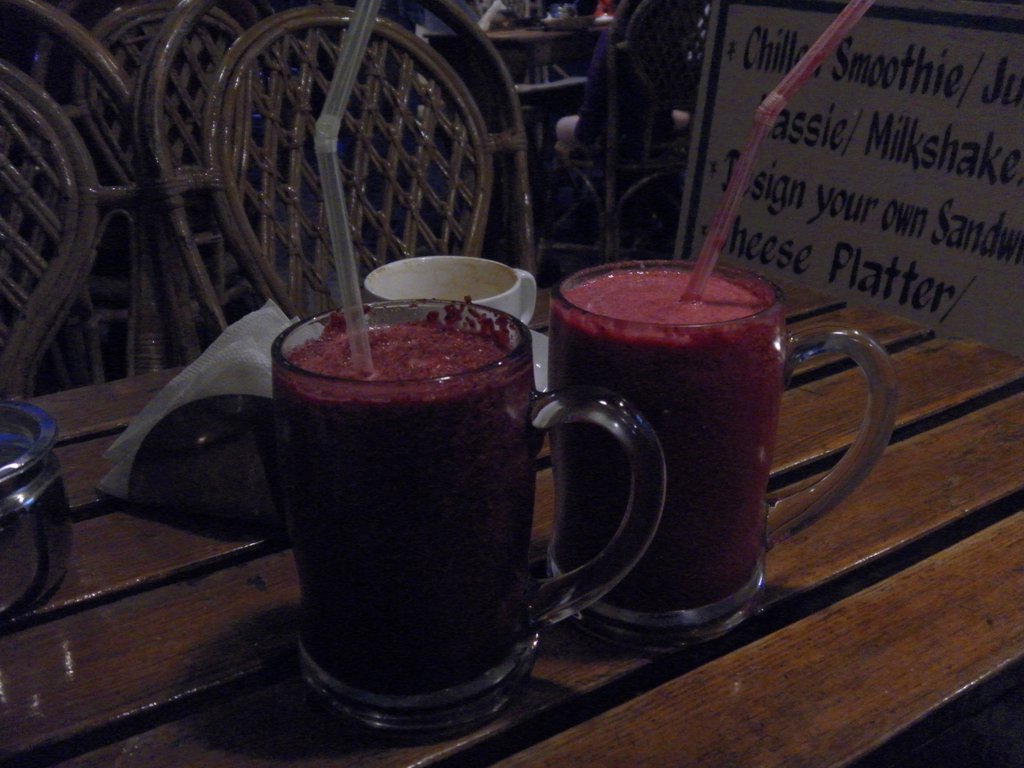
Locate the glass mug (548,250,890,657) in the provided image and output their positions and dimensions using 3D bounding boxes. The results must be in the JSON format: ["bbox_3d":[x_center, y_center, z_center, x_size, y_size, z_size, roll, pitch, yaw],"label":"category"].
[{"bbox_3d":[0.080,0.024,0.394,0.128,0.123,0.083,1,22,6],"label":"glass mug"}]

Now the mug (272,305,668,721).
[{"bbox_3d":[-0.012,0.044,0.349,0.128,0.123,0.083,5,22,15],"label":"mug"}]

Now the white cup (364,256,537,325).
[{"bbox_3d":[-0.031,-0.035,0.612,0.112,0.060,0.089,-18,27,-37],"label":"white cup"}]

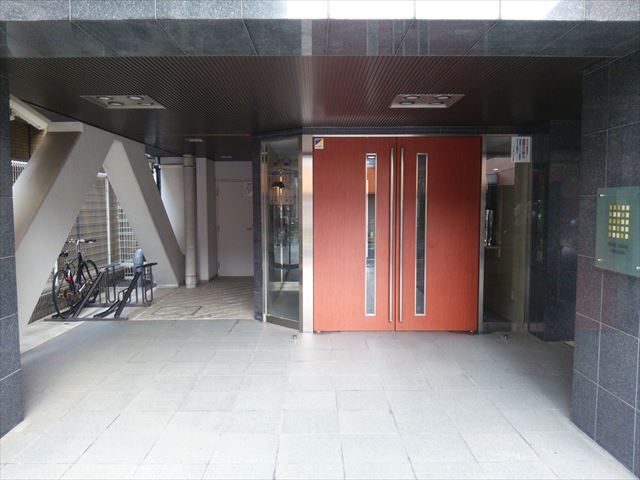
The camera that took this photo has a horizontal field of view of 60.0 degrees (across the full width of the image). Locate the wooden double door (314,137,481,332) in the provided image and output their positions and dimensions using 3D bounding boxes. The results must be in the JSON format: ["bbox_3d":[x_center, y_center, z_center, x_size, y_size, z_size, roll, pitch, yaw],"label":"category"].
[{"bbox_3d":[0.922,-0.055,6.678,1.994,2.342,0.160,0,4,-1],"label":"wooden double door"}]

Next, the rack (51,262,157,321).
[{"bbox_3d":[-3.107,0.727,8.153,1.060,0.580,1.570,0,4,-1],"label":"rack"}]

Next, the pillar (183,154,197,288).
[{"bbox_3d":[-2.401,-0.352,10.212,0.220,2.460,0.220,0,4,-1],"label":"pillar"}]

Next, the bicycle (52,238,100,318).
[{"bbox_3d":[-3.435,0.519,7.960,0.540,1.020,1.680,0,4,-1],"label":"bicycle"}]

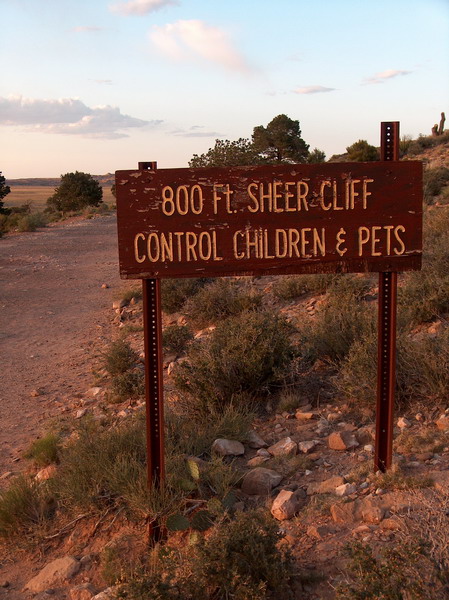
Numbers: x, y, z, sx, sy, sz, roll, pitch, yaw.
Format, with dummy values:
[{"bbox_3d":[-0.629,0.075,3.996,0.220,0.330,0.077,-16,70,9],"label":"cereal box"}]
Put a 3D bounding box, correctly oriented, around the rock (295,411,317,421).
[{"bbox_3d":[0.469,0.669,5.220,0.125,0.047,0.085,0,9,5],"label":"rock"}]

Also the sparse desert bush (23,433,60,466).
[{"bbox_3d":[-1.040,0.850,5.120,0.210,0.170,0.200,-3,9,-12],"label":"sparse desert bush"}]

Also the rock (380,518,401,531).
[{"bbox_3d":[0.671,0.908,3.642,0.080,0.037,0.060,0,8,0],"label":"rock"}]

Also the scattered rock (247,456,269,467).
[{"bbox_3d":[0.174,0.850,4.742,0.115,0.046,0.086,0,8,0],"label":"scattered rock"}]

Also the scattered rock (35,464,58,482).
[{"bbox_3d":[-0.974,0.950,4.930,0.130,0.080,0.110,-3,9,-12],"label":"scattered rock"}]

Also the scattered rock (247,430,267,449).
[{"bbox_3d":[0.178,0.778,5.020,0.120,0.085,0.110,-1,9,2],"label":"scattered rock"}]

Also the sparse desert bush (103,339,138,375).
[{"bbox_3d":[-0.806,0.450,7.050,0.270,0.270,0.260,-2,9,-7],"label":"sparse desert bush"}]

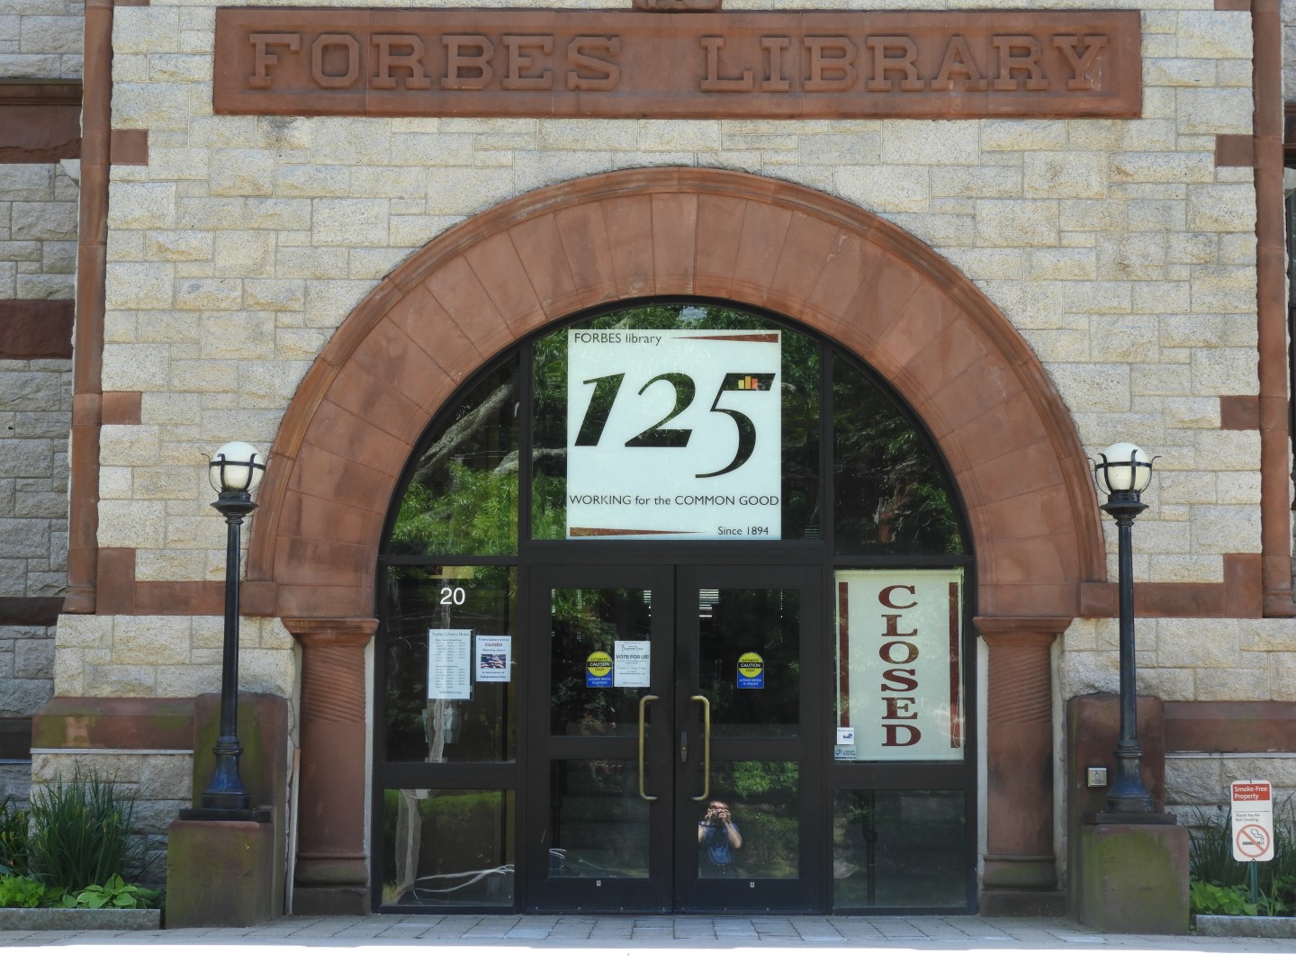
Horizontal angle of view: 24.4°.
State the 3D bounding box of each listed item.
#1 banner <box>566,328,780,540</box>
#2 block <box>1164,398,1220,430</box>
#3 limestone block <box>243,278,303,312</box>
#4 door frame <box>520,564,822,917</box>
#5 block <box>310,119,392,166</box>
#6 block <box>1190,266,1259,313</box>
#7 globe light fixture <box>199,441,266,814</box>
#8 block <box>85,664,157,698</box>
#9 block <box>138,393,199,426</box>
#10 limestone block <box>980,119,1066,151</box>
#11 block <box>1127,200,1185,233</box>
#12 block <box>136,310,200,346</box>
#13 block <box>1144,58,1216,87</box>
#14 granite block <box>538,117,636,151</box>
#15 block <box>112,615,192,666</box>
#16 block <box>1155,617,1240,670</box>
[{"bbox_3d":[0.160,-0.320,18.540,1.325,1.317,0.010,0,-6,1],"label":"banner"},{"bbox_3d":[3.285,-0.426,18.200,0.345,0.198,0.200,0,-7,0],"label":"block"},{"bbox_3d":[-2.265,-1.145,18.195,0.362,0.211,0.200,0,-6,1],"label":"limestone block"},{"bbox_3d":[0.154,1.533,18.296,1.824,2.115,0.100,0,-7,1],"label":"door frame"},{"bbox_3d":[-1.802,-2.081,18.287,0.499,0.288,0.160,0,-6,1],"label":"block"},{"bbox_3d":[3.475,-1.175,18.125,0.402,0.303,0.160,0,-6,1],"label":"block"},{"bbox_3d":[-2.366,0.800,17.092,0.412,2.111,0.412,0,-6,1],"label":"globe light fixture"},{"bbox_3d":[-3.146,1.175,17.946,0.430,0.199,0.200,0,-6,1],"label":"block"},{"bbox_3d":[-2.892,-0.451,18.237,0.359,0.204,0.200,0,-7,0],"label":"block"},{"bbox_3d":[2.279,-2.119,18.242,0.521,0.200,0.160,0,-6,1],"label":"limestone block"},{"bbox_3d":[3.096,-1.632,18.340,0.357,0.201,0.200,0,-7,0],"label":"block"},{"bbox_3d":[-2.910,-0.947,18.254,0.379,0.214,0.200,0,-6,1],"label":"block"},{"bbox_3d":[3.275,-2.529,18.540,0.435,0.185,0.250,0,-7,1],"label":"block"},{"bbox_3d":[-0.359,-2.126,18.274,0.603,0.207,0.160,0,-6,1],"label":"granite block"},{"bbox_3d":[-2.959,0.931,17.971,0.473,0.303,0.200,0,-6,1],"label":"block"},{"bbox_3d":[3.288,0.955,18.029,0.508,0.315,0.250,0,-7,1],"label":"block"}]

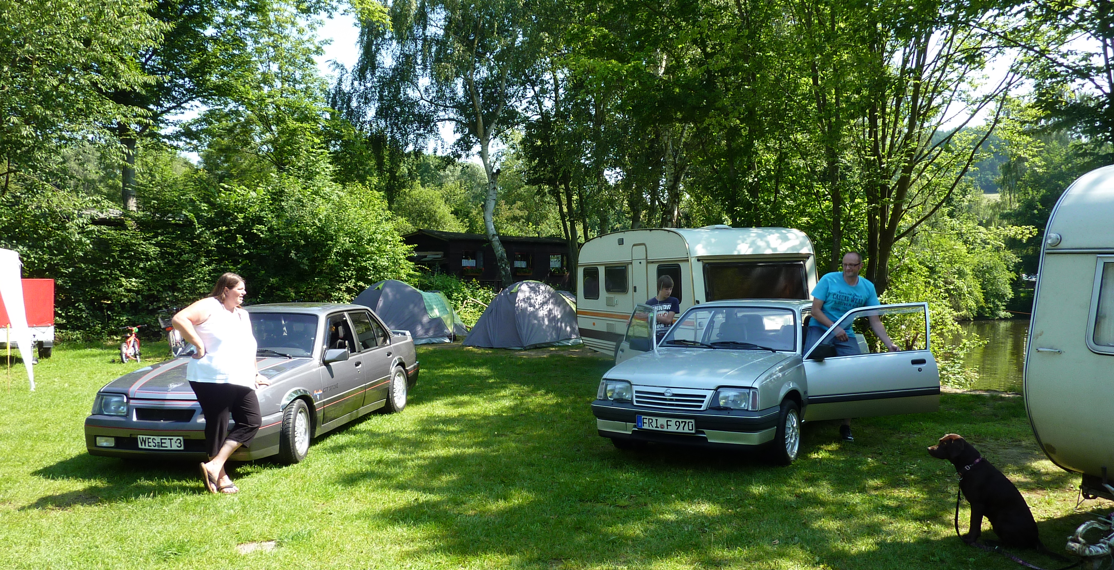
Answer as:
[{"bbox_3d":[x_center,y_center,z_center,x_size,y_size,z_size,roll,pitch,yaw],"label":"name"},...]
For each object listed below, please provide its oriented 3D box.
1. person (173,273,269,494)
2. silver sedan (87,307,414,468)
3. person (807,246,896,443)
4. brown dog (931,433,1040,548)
[{"bbox_3d":[-2.680,0.765,6.420,0.720,1.700,0.580,-2,1,-37],"label":"person"},{"bbox_3d":[-2.903,0.903,8.667,1.690,1.380,4.370,-1,1,9],"label":"silver sedan"},{"bbox_3d":[2.870,0.590,7.850,0.820,1.840,0.580,-1,1,7],"label":"person"},{"bbox_3d":[2.610,1.235,4.860,0.640,0.670,0.280,-1,1,26],"label":"brown dog"}]

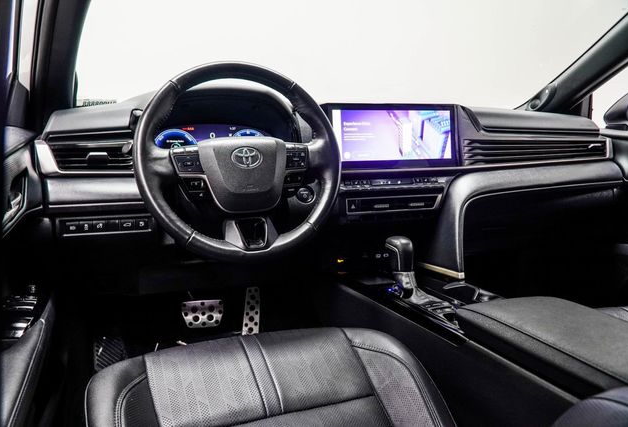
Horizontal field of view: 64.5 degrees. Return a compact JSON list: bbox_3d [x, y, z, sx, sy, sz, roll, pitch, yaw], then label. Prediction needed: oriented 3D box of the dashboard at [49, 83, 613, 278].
[{"bbox_3d":[0.135,-0.093,1.252,1.450,0.430,0.450,-4,11,-19],"label":"dashboard"}]

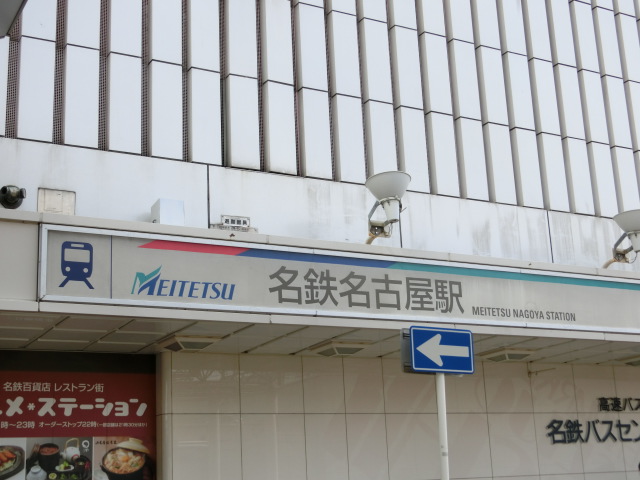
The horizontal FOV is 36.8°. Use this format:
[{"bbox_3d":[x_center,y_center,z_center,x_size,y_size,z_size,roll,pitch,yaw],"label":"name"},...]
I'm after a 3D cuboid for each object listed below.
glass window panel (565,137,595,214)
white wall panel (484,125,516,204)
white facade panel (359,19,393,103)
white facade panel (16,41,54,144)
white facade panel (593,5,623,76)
[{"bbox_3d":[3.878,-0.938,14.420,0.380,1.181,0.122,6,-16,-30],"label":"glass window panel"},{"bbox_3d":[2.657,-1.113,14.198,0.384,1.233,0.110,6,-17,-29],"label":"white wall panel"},{"bbox_3d":[0.818,-2.587,14.029,0.401,1.276,0.119,6,-17,-29],"label":"white facade panel"},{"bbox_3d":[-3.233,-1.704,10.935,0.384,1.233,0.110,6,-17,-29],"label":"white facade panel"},{"bbox_3d":[4.997,-3.408,16.701,0.401,1.276,0.119,6,-17,-29],"label":"white facade panel"}]

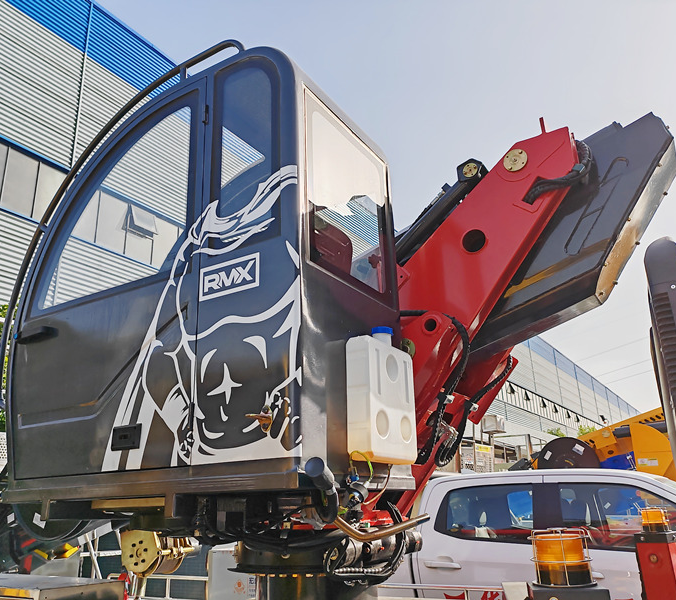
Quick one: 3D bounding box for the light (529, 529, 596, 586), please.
[{"bbox_3d":[0.491,0.561,1.360,0.132,0.112,0.132,-13,-22,30],"label":"light"}]

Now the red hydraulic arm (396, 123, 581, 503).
[{"bbox_3d":[0.545,0.032,3.080,0.620,1.950,0.420,31,3,36],"label":"red hydraulic arm"}]

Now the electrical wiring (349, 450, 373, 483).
[{"bbox_3d":[0.077,0.568,2.130,0.060,0.110,0.080,-13,-22,30],"label":"electrical wiring"}]

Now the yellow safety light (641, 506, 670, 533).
[{"bbox_3d":[1.501,1.040,2.950,0.132,0.112,0.132,-13,-22,30],"label":"yellow safety light"}]

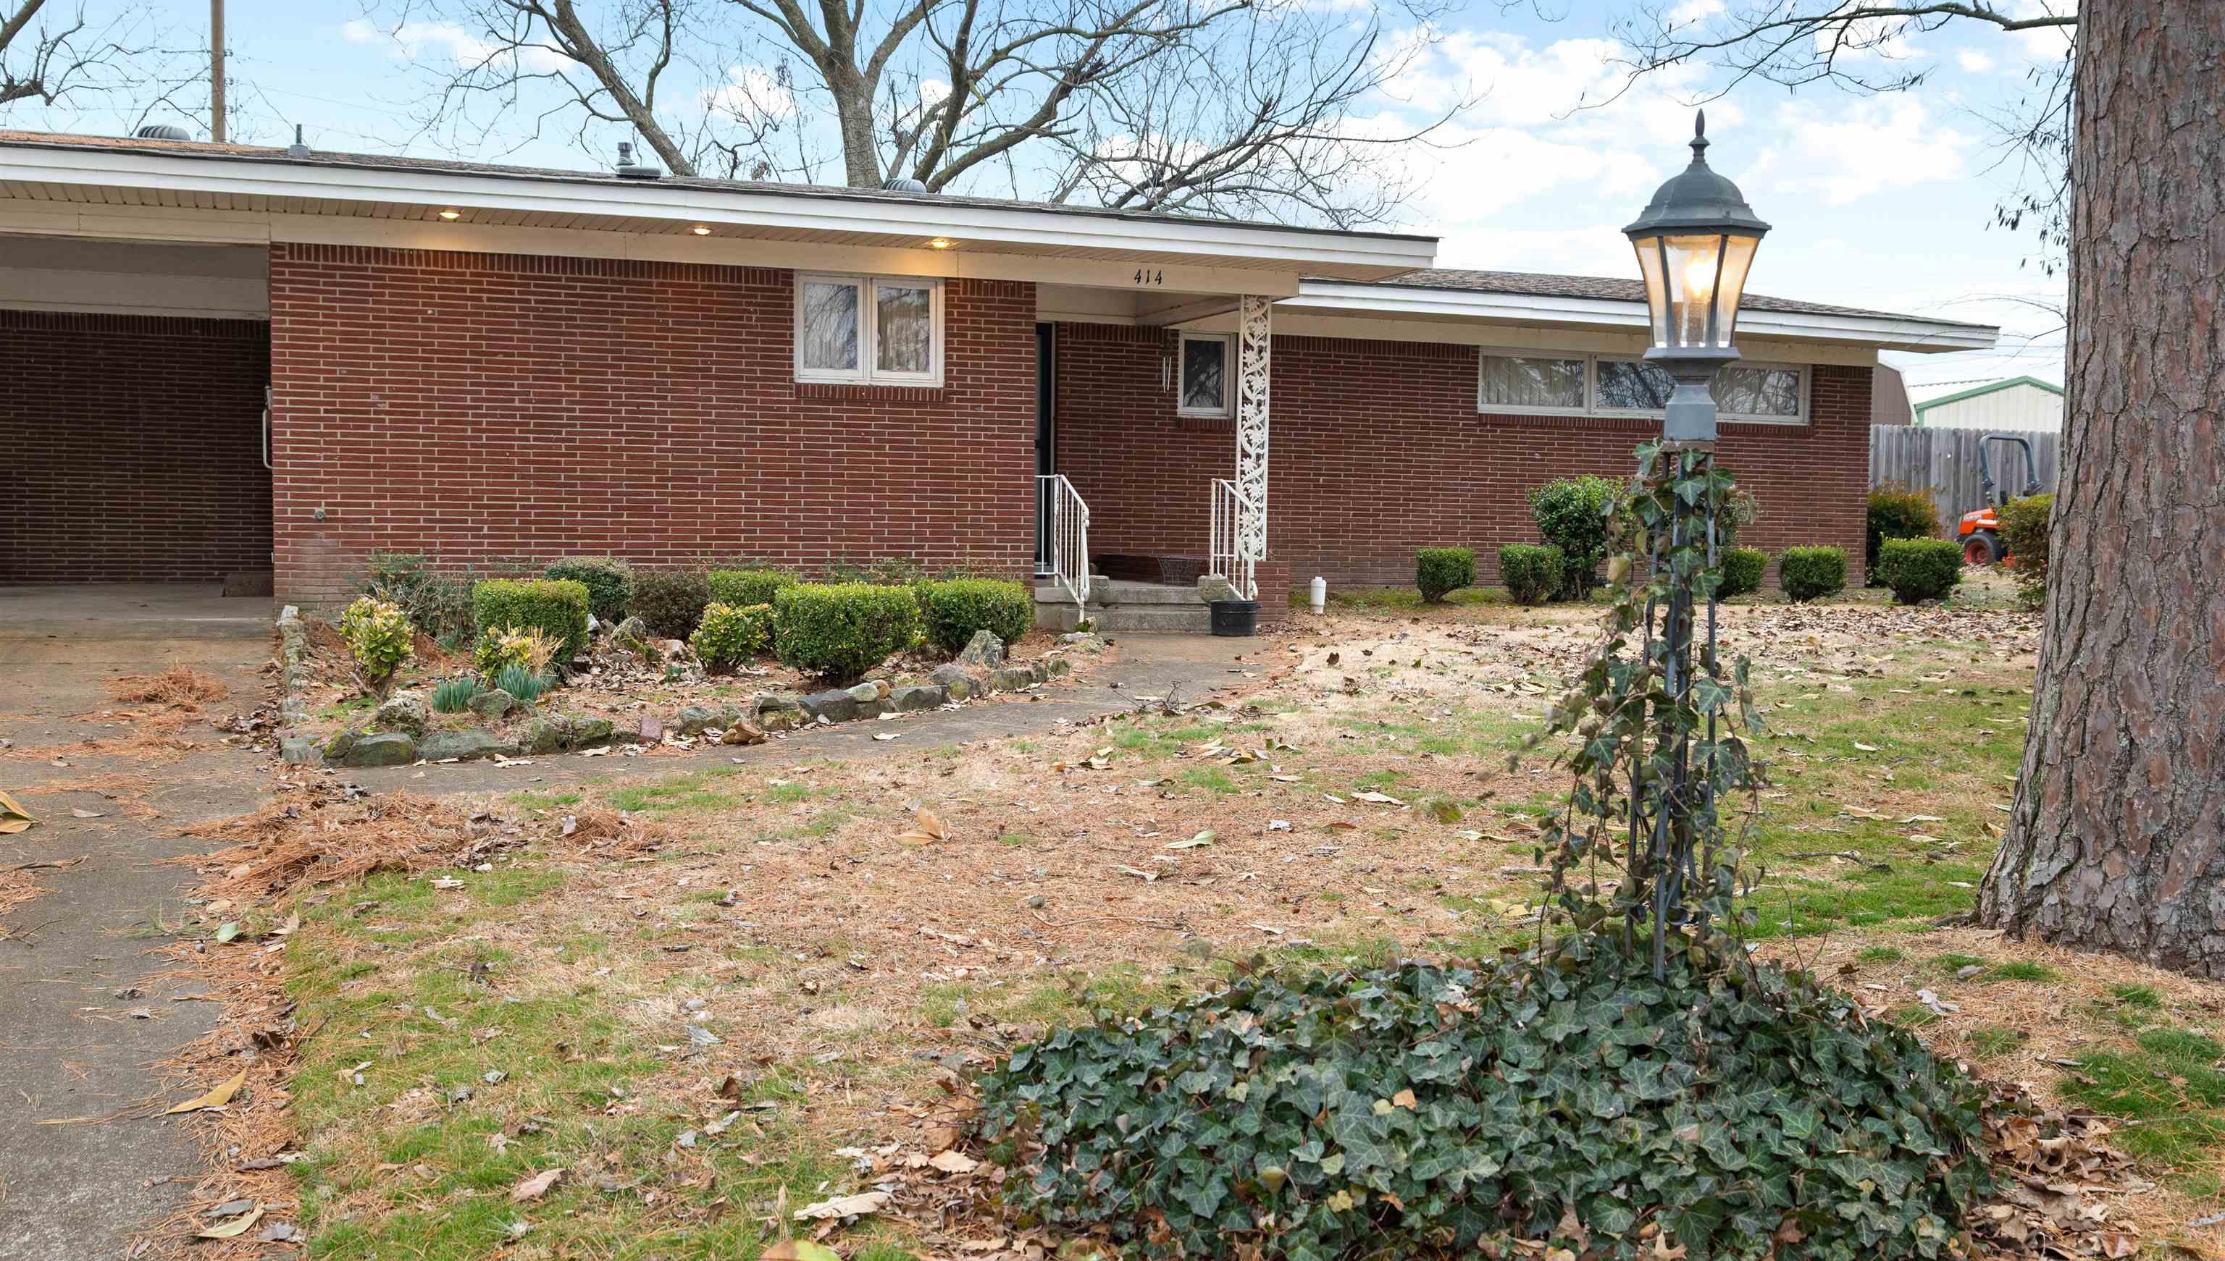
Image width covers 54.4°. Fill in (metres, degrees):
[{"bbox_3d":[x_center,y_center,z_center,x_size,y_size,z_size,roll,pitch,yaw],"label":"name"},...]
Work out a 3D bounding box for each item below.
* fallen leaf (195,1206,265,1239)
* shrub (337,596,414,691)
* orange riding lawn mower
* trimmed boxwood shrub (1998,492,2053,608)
[{"bbox_3d":[-1.313,0.877,3.224,0.045,0.028,0.120,3,4,37],"label":"fallen leaf"},{"bbox_3d":[-3.410,0.056,10.007,0.345,0.460,0.345,0,4,-21],"label":"shrub"},{"bbox_3d":[11.212,-1.496,26.200,1.300,1.740,1.950,-1,4,-30],"label":"orange riding lawn mower"},{"bbox_3d":[8.177,-0.703,19.000,0.820,1.040,0.820,0,4,-21],"label":"trimmed boxwood shrub"}]

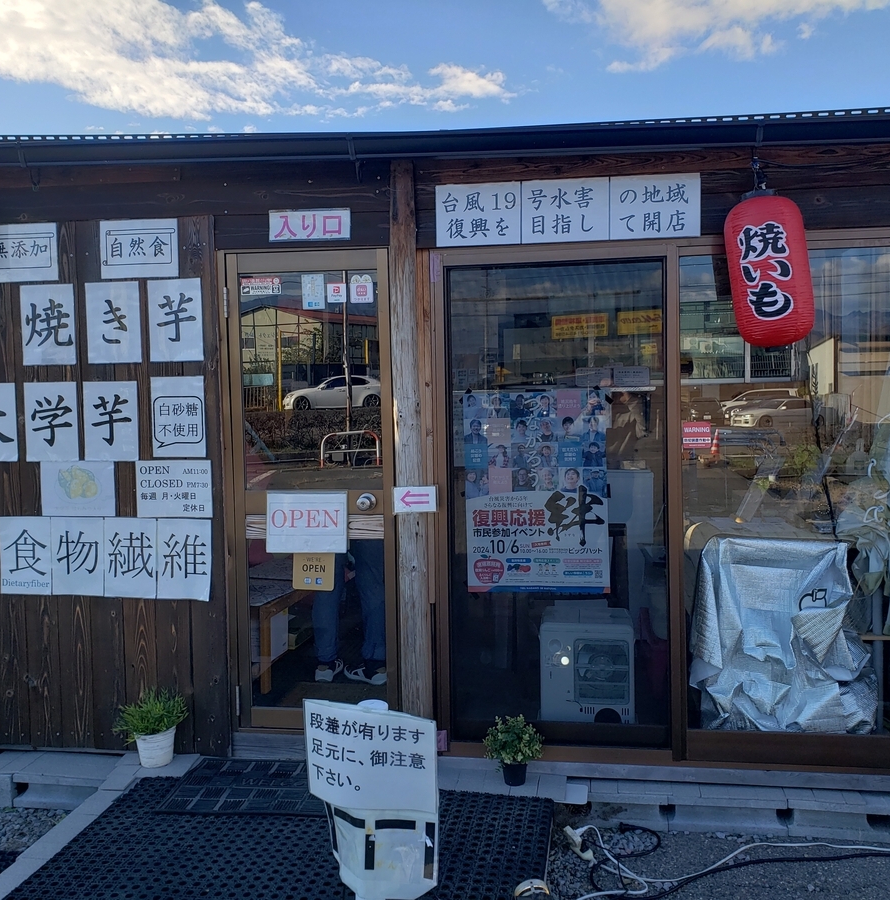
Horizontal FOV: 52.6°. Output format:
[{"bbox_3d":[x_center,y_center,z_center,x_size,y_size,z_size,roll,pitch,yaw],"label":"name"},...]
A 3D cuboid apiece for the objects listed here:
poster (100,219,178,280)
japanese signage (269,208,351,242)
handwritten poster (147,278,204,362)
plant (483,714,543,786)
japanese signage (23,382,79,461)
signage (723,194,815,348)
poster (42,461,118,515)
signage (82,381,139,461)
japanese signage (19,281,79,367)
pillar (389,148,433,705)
[{"bbox_3d":[-1.135,-0.746,3.343,0.300,0.212,0.010,0,2,8],"label":"poster"},{"bbox_3d":[-0.486,-0.809,3.254,0.301,0.115,0.008,0,2,8],"label":"japanese signage"},{"bbox_3d":[-1.002,-0.481,3.353,0.212,0.301,0.005,-1,1,8],"label":"handwritten poster"},{"bbox_3d":[0.237,1.032,3.112,0.200,0.214,0.192,-1,1,8],"label":"plant"},{"bbox_3d":[-1.495,-0.106,3.421,0.212,0.300,0.010,-1,2,8],"label":"japanese signage"},{"bbox_3d":[1.028,-0.567,2.854,0.240,0.495,0.240,-6,2,20],"label":"signage"},{"bbox_3d":[-1.394,0.150,3.419,0.300,0.212,0.010,0,3,8],"label":"poster"},{"bbox_3d":[-1.259,-0.108,3.399,0.212,0.301,0.005,-1,1,8],"label":"signage"},{"bbox_3d":[-1.501,-0.471,3.406,0.212,0.300,0.010,-1,2,8],"label":"japanese signage"},{"bbox_3d":[-0.120,0.041,3.216,0.108,2.105,0.108,-1,1,8],"label":"pillar"}]

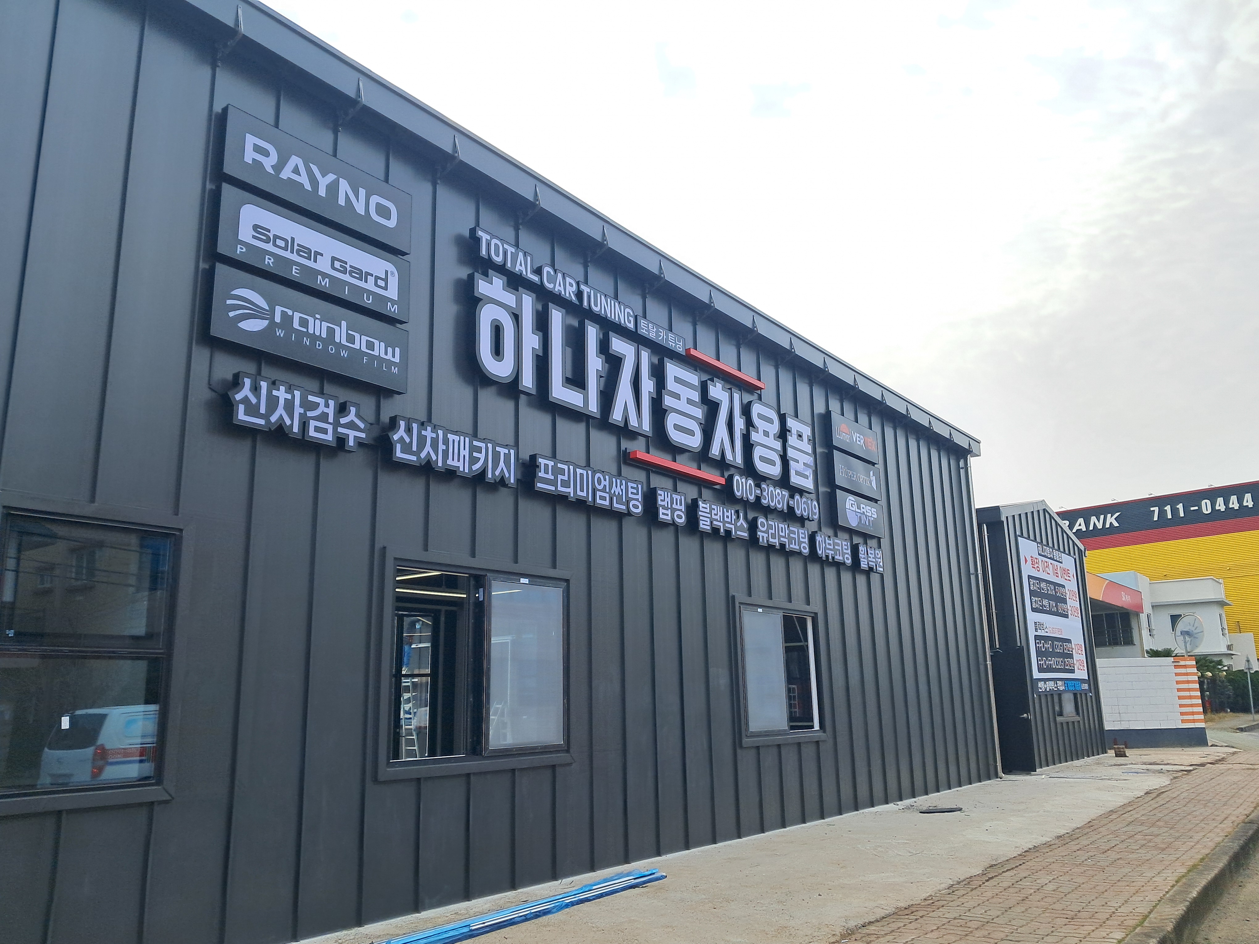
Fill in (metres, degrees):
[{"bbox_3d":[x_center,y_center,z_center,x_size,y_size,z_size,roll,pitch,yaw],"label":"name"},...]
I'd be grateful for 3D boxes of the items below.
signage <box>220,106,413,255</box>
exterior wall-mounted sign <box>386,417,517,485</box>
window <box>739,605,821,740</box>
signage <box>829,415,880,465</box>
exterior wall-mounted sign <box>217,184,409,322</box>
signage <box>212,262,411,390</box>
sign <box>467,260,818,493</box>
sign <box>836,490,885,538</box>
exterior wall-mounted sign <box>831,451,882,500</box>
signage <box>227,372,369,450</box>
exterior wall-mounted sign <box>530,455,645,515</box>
[{"bbox_3d":[-2.235,-2.080,7.169,0.080,0.504,1.590,-11,-16,36],"label":"signage"},{"bbox_3d":[-1.399,-0.141,7.816,0.080,0.361,1.375,-11,-16,36],"label":"exterior wall-mounted sign"},{"bbox_3d":[1.821,2.428,11.878,0.130,1.527,1.961,-11,-16,36],"label":"window"},{"bbox_3d":[3.275,-0.477,14.332,0.080,0.498,1.590,-11,-16,36],"label":"signage"},{"bbox_3d":[-2.222,-1.524,7.042,0.080,0.501,1.593,-11,-16,36],"label":"exterior wall-mounted sign"},{"bbox_3d":[-2.209,-0.969,6.917,0.080,0.498,1.599,-11,-16,36],"label":"signage"},{"bbox_3d":[0.539,-0.735,10.636,0.080,1.030,6.219,-11,-16,36],"label":"sign"},{"bbox_3d":[3.295,0.623,14.074,0.080,0.496,1.588,-11,-16,36],"label":"sign"},{"bbox_3d":[3.284,0.075,14.202,0.080,0.507,1.582,-11,-16,36],"label":"exterior wall-mounted sign"},{"bbox_3d":[-2.247,-0.384,6.712,0.080,0.361,1.126,-11,-16,36],"label":"signage"},{"bbox_3d":[-0.366,0.146,9.162,0.080,0.372,1.590,-11,-16,36],"label":"exterior wall-mounted sign"}]

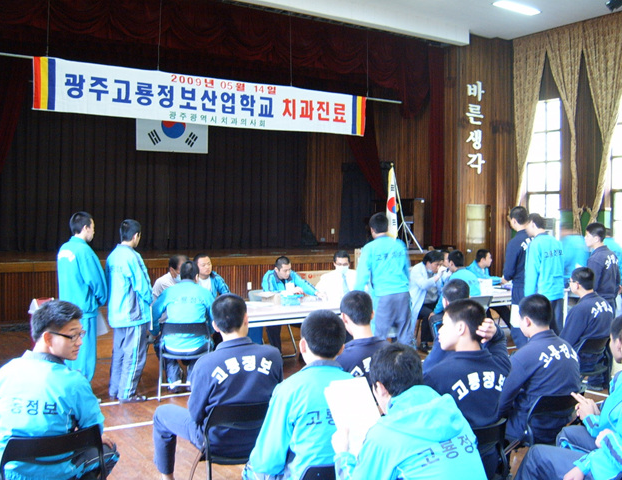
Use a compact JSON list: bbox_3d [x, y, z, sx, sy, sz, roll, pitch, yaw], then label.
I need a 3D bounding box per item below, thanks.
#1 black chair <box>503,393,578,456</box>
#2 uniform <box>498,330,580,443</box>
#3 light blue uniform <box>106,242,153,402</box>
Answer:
[{"bbox_3d":[1.321,1.213,4.080,0.450,0.760,0.500,-1,2,-26],"label":"black chair"},{"bbox_3d":[1.270,1.024,4.300,0.540,0.920,0.680,-1,2,-31],"label":"uniform"},{"bbox_3d":[-1.730,0.748,6.520,0.480,1.470,0.380,2,3,45],"label":"light blue uniform"}]

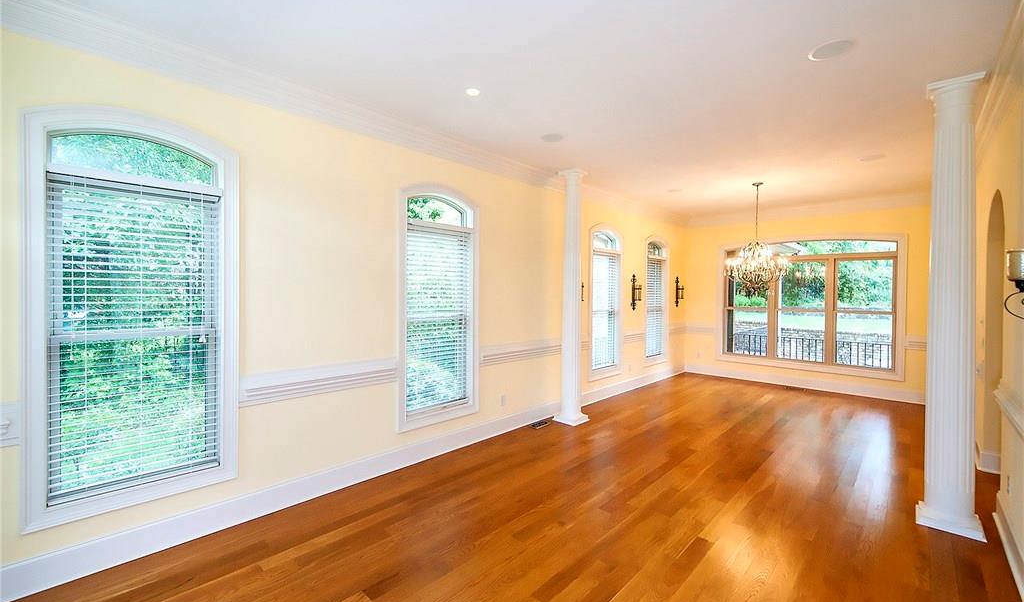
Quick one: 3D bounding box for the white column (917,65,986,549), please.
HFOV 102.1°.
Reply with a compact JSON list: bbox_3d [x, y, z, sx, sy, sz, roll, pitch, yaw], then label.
[{"bbox_3d":[2.991,0.030,2.788,0.322,2.962,0.322,2,2,44],"label":"white column"}]

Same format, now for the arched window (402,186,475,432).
[{"bbox_3d":[-0.674,0.039,3.908,0.112,2.179,0.905,2,2,44],"label":"arched window"}]

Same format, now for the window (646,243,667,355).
[{"bbox_3d":[2.522,-0.010,7.212,0.112,2.179,0.905,2,2,44],"label":"window"}]

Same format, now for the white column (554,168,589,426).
[{"bbox_3d":[0.727,-0.037,4.974,0.322,2.962,0.324,2,2,44],"label":"white column"}]

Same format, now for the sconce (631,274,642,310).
[{"bbox_3d":[1.976,-0.132,6.509,0.129,0.564,0.171,2,2,44],"label":"sconce"}]

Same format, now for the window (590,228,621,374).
[{"bbox_3d":[1.385,0.007,6.037,0.112,2.179,0.905,2,2,44],"label":"window"}]

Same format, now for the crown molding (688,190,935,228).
[{"bbox_3d":[4.647,-1.441,6.735,3.597,0.171,0.136,2,2,44],"label":"crown molding"}]

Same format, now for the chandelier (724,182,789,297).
[{"bbox_3d":[3.167,-0.782,5.358,0.713,1.451,0.713,2,2,44],"label":"chandelier"}]

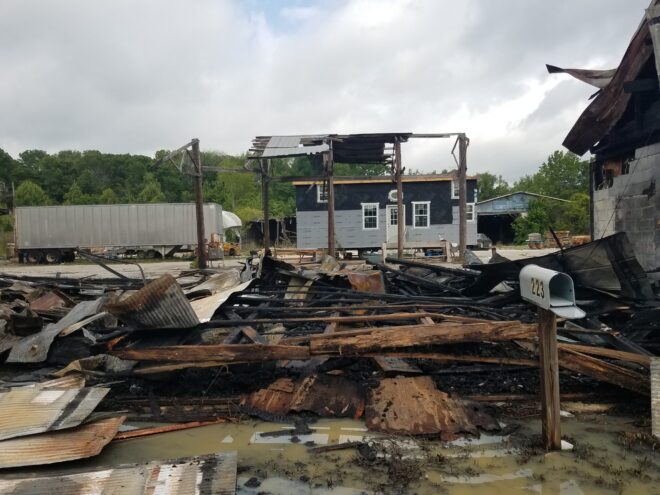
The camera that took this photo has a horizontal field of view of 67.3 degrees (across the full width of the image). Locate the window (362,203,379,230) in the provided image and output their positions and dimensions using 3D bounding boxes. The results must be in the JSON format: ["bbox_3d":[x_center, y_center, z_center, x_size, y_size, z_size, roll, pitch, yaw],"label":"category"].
[{"bbox_3d":[2.362,-1.795,28.700,0.970,1.550,0.120,-1,1,4],"label":"window"}]

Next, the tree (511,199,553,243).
[{"bbox_3d":[22.357,-2.918,55.000,4.600,5.000,4.400,-1,1,0],"label":"tree"}]

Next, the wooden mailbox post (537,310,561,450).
[{"bbox_3d":[1.477,0.881,3.320,0.094,0.960,0.094,-3,1,6],"label":"wooden mailbox post"}]

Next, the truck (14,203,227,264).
[{"bbox_3d":[-15.232,-0.989,36.450,14.200,4.000,2.550,-1,1,0],"label":"truck"}]

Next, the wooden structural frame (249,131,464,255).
[{"bbox_3d":[1.404,-2.285,24.000,10.600,6.350,4.600,-1,1,0],"label":"wooden structural frame"}]

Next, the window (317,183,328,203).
[{"bbox_3d":[-0.344,-3.131,28.900,0.760,1.080,0.120,-1,1,4],"label":"window"}]

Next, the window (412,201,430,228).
[{"bbox_3d":[5.278,-1.874,28.500,1.000,1.570,0.120,-1,1,4],"label":"window"}]

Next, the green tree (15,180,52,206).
[{"bbox_3d":[-30.505,-2.912,51.000,4.200,7.700,4.200,-1,1,0],"label":"green tree"}]

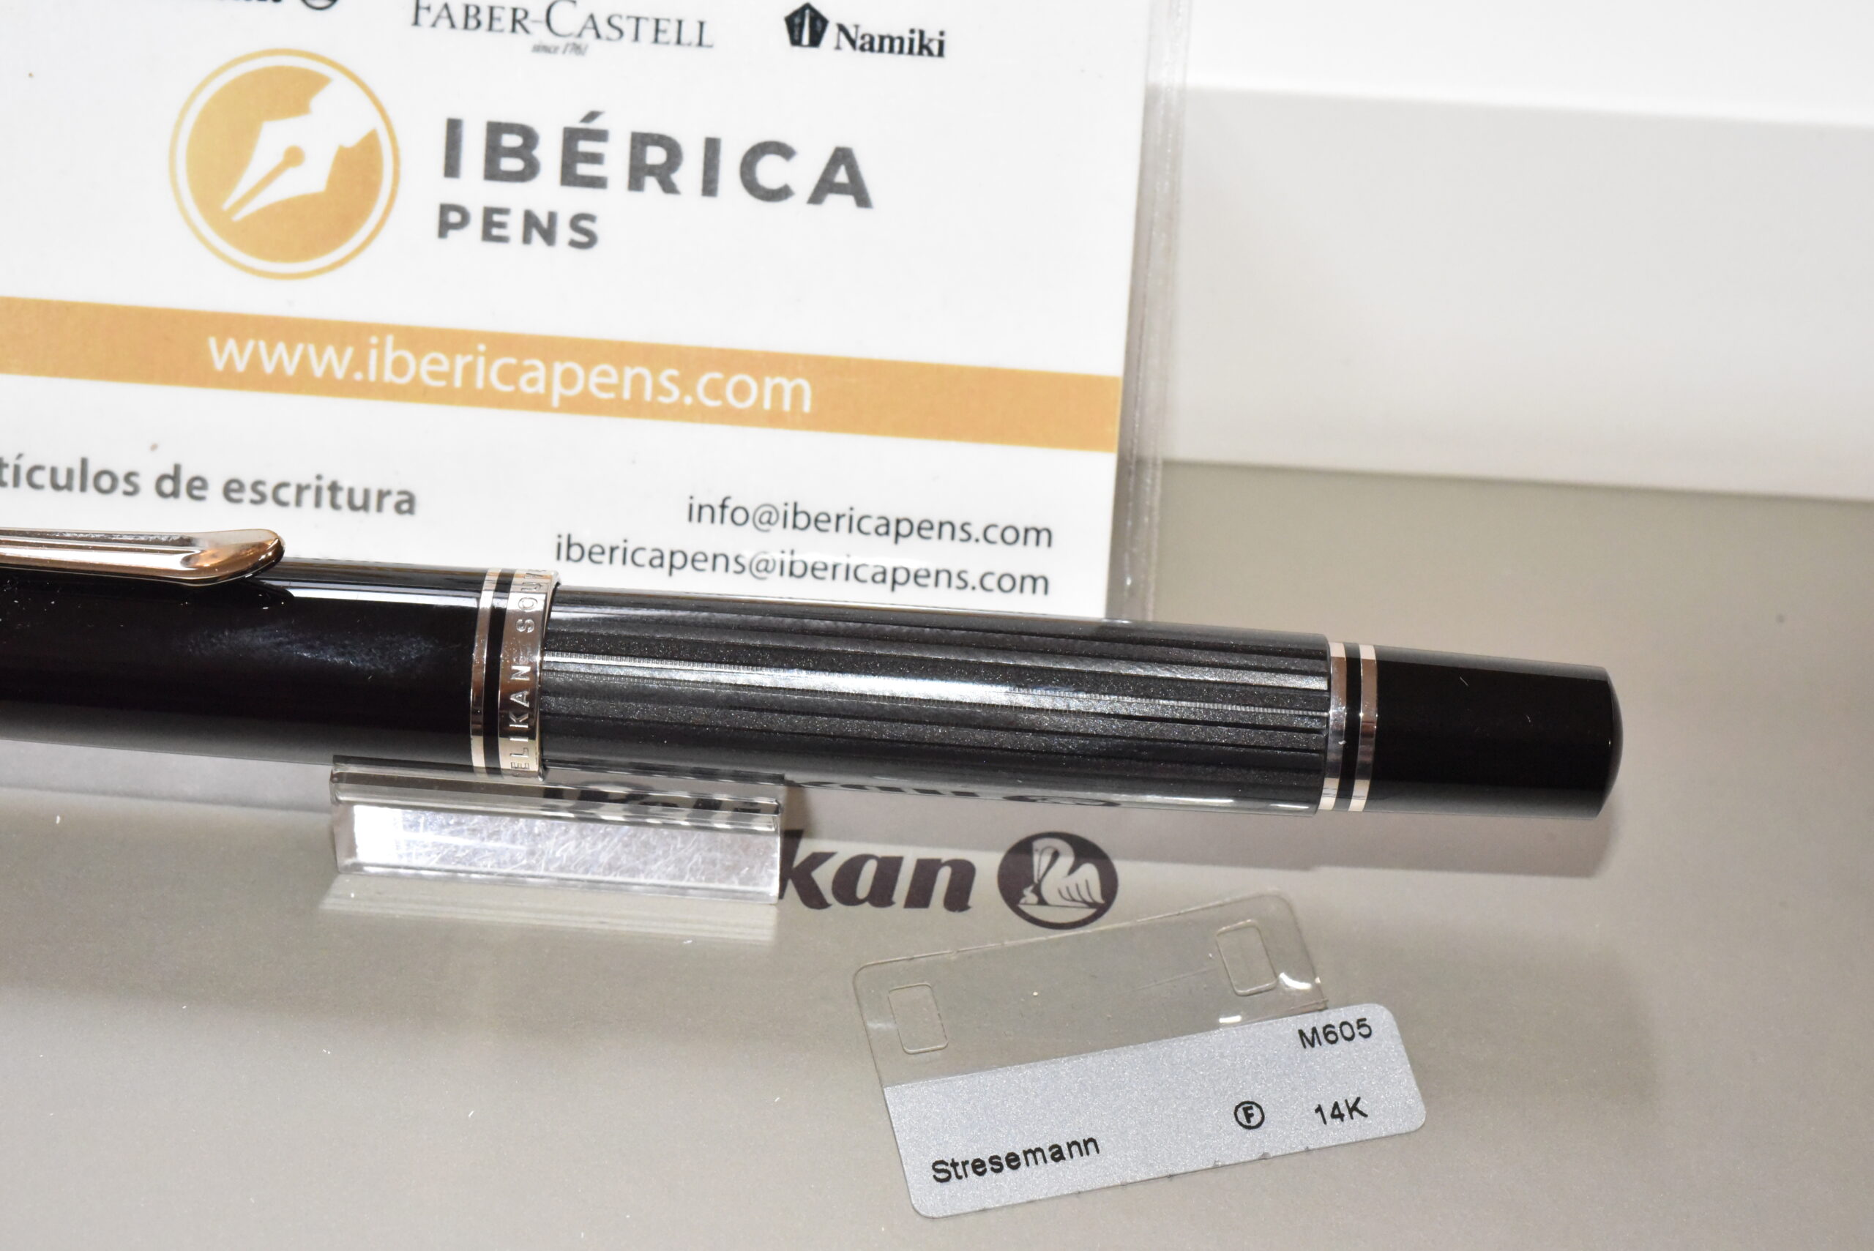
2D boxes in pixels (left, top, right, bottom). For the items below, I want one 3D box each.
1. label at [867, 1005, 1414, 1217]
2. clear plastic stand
[{"bbox_3d":[0.014,0.031,0.199,0.034,0.001,0.010,-9,51,-10],"label":"label"},{"bbox_3d":[-0.025,0.008,0.211,0.030,0.008,0.018,4,50,0],"label":"clear plastic stand"}]

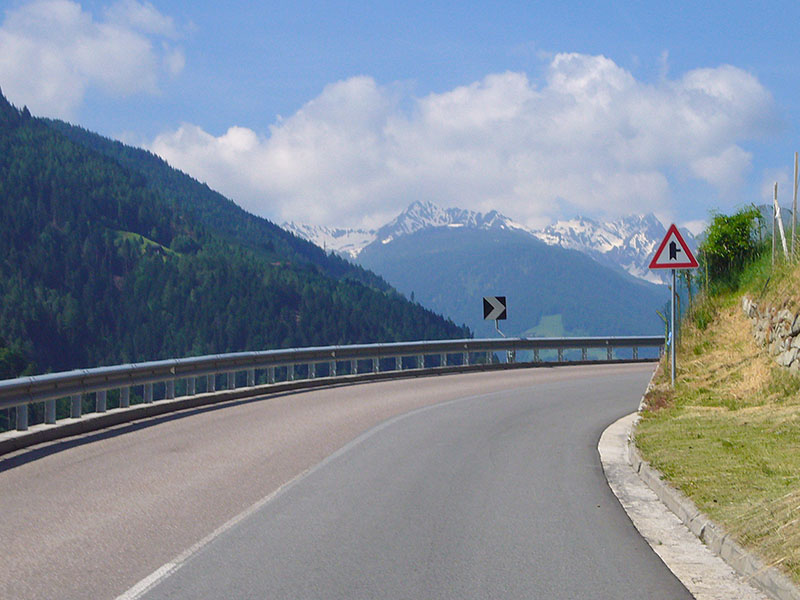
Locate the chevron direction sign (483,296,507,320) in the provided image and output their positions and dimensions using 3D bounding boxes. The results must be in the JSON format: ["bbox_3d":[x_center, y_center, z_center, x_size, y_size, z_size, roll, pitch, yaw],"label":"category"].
[{"bbox_3d":[2.520,0.220,49.000,0.600,0.600,0.050,0,-5,-5],"label":"chevron direction sign"}]

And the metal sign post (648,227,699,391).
[{"bbox_3d":[4.852,0.094,32.800,0.900,2.880,0.100,0,0,6],"label":"metal sign post"}]

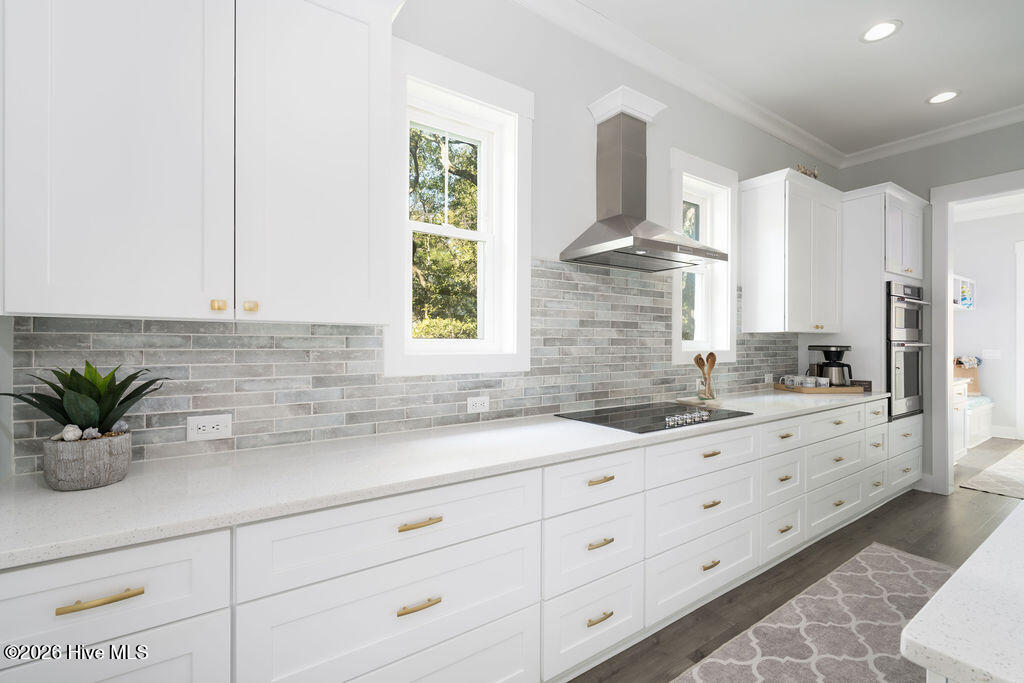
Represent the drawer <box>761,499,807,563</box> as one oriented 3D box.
[{"bbox_3d":[1.409,1.057,2.634,0.510,0.287,0.550,0,0,-33],"label":"drawer"}]

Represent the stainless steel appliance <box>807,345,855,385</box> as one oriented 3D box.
[{"bbox_3d":[2.555,0.205,3.430,0.300,0.355,0.190,0,0,11],"label":"stainless steel appliance"}]

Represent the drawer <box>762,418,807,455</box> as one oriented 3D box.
[{"bbox_3d":[1.417,0.536,2.621,0.510,0.176,0.520,0,0,-33],"label":"drawer"}]

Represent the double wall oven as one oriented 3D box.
[{"bbox_3d":[3.010,0.070,3.651,0.755,1.046,0.620,0,0,-33],"label":"double wall oven"}]

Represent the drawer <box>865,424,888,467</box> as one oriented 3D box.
[{"bbox_3d":[2.587,0.769,3.369,0.439,0.290,0.520,0,0,-33],"label":"drawer"}]

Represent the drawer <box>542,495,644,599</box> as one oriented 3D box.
[{"bbox_3d":[0.194,0.769,1.857,0.536,0.290,0.550,0,0,-33],"label":"drawer"}]

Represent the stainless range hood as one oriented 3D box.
[{"bbox_3d":[0.718,-0.835,2.308,0.747,0.810,0.506,0,0,-33],"label":"stainless range hood"}]

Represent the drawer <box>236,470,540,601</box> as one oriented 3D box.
[{"bbox_3d":[-0.380,0.523,1.397,0.875,0.181,0.430,0,0,-33],"label":"drawer"}]

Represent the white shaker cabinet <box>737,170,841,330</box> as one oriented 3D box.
[{"bbox_3d":[2.241,-0.650,3.393,0.920,1.165,0.331,0,0,-33],"label":"white shaker cabinet"}]

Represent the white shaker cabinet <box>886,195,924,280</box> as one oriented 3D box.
[{"bbox_3d":[3.051,-0.831,3.724,0.840,0.610,0.591,0,0,-33],"label":"white shaker cabinet"}]

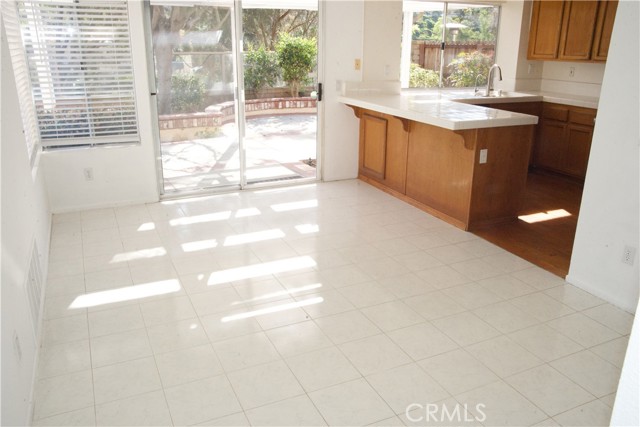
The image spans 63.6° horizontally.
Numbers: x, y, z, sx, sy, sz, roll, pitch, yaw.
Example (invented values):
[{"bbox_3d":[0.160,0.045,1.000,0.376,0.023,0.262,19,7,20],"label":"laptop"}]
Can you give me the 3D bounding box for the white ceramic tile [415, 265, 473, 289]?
[{"bbox_3d":[0.869,0.456,3.645,0.302,0.010,0.302,-8,20,-23],"label":"white ceramic tile"}]

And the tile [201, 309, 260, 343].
[{"bbox_3d":[-0.519,0.645,3.001,0.300,0.010,0.300,-8,20,-24],"label":"tile"}]

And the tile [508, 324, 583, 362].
[{"bbox_3d":[1.248,0.718,2.854,0.302,0.010,0.302,-8,20,-23],"label":"tile"}]

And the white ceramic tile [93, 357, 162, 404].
[{"bbox_3d":[-0.941,0.809,2.505,0.300,0.010,0.300,-8,20,-23],"label":"white ceramic tile"}]

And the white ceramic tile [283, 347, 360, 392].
[{"bbox_3d":[0.012,0.783,2.599,0.300,0.010,0.300,-8,20,-24],"label":"white ceramic tile"}]

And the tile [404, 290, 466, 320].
[{"bbox_3d":[0.708,0.573,3.222,0.300,0.010,0.300,-8,20,-23],"label":"tile"}]

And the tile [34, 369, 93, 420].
[{"bbox_3d":[-1.199,0.857,2.433,0.244,0.010,0.302,-8,20,-23],"label":"tile"}]

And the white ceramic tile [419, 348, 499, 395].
[{"bbox_3d":[0.690,0.792,2.584,0.300,0.010,0.300,-8,20,-24],"label":"white ceramic tile"}]

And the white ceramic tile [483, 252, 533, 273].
[{"bbox_3d":[1.424,0.377,3.885,0.302,0.010,0.302,-8,20,-23],"label":"white ceramic tile"}]

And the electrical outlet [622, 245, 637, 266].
[{"bbox_3d":[1.847,0.253,3.081,0.008,0.115,0.071,-8,20,-23],"label":"electrical outlet"}]

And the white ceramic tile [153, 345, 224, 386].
[{"bbox_3d":[-0.667,0.770,2.623,0.300,0.010,0.300,-8,20,-23],"label":"white ceramic tile"}]

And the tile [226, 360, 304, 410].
[{"bbox_3d":[-0.266,0.829,2.518,0.302,0.010,0.302,-8,20,-23],"label":"tile"}]

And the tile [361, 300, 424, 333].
[{"bbox_3d":[0.432,0.613,3.099,0.300,0.010,0.300,-8,20,-23],"label":"tile"}]

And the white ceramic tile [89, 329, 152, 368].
[{"bbox_3d":[-1.067,0.721,2.767,0.300,0.010,0.300,-8,20,-24],"label":"white ceramic tile"}]

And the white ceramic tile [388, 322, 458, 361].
[{"bbox_3d":[0.561,0.701,2.842,0.300,0.010,0.300,-8,20,-23],"label":"white ceramic tile"}]

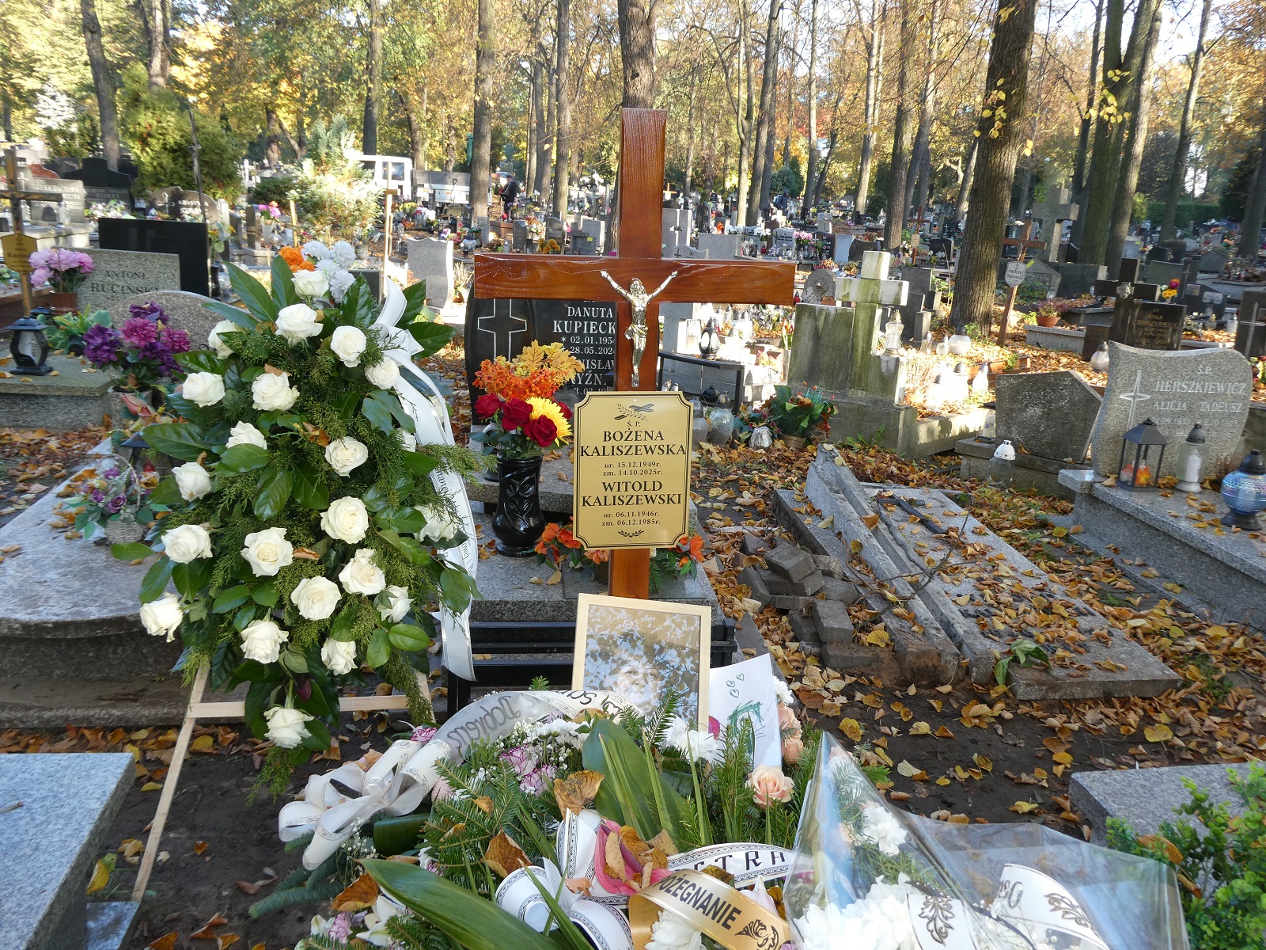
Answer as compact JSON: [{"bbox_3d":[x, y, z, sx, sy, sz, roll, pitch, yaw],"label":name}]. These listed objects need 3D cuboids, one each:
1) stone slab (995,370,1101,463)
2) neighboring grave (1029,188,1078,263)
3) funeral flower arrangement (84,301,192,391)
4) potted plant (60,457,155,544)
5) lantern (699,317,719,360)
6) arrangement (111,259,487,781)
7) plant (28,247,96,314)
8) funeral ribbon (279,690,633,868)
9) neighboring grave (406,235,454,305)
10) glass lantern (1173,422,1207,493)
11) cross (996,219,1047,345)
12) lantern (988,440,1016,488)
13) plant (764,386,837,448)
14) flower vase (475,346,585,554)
[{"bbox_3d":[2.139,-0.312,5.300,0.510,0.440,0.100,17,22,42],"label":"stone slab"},{"bbox_3d":[5.043,-2.999,12.300,0.200,0.868,0.470,-14,21,-40],"label":"neighboring grave"},{"bbox_3d":[-2.170,-0.566,4.500,0.426,0.383,0.370,-8,18,-26],"label":"funeral flower arrangement"},{"bbox_3d":[-1.712,0.082,3.360,0.273,0.275,0.237,-8,18,-27],"label":"potted plant"},{"bbox_3d":[0.513,-0.916,6.900,0.139,0.291,0.139,0,16,0],"label":"lantern"},{"bbox_3d":[-0.655,0.081,2.080,0.720,1.030,0.360,-1,8,-10],"label":"arrangement"},{"bbox_3d":[-4.068,-1.388,7.300,0.408,0.461,0.355,-9,19,-29],"label":"plant"},{"bbox_3d":[-0.345,0.601,2.050,0.680,0.310,0.280,0,16,-6],"label":"funeral ribbon"},{"bbox_3d":[-2.100,-2.109,10.600,0.620,0.690,0.100,15,21,39],"label":"neighboring grave"},{"bbox_3d":[2.407,-0.071,4.420,0.110,0.309,0.110,8,18,27],"label":"glass lantern"},{"bbox_3d":[3.531,-1.780,9.500,0.065,1.148,0.442,-16,27,-43],"label":"cross"},{"bbox_3d":[1.909,-0.059,5.300,0.125,0.225,0.125,8,17,20],"label":"lantern"},{"bbox_3d":[1.009,-0.351,6.200,0.400,0.350,0.360,3,16,6],"label":"plant"},{"bbox_3d":[-0.331,-0.085,3.250,0.340,0.660,0.280,1,16,-3],"label":"flower vase"}]

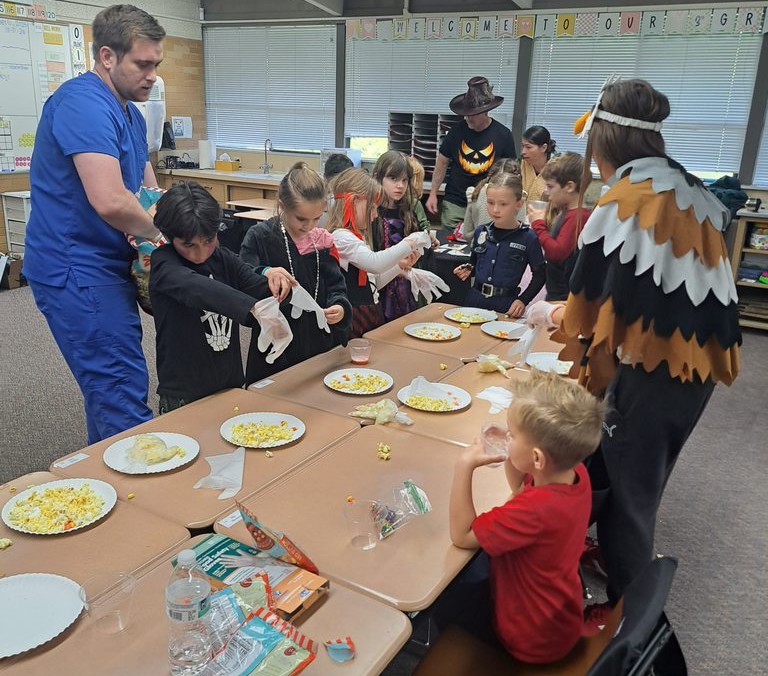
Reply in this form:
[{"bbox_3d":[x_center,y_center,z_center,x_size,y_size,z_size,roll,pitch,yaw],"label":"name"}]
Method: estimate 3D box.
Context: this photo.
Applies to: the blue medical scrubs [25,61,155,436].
[{"bbox_3d":[-0.803,0.049,2.078,0.350,1.535,0.480,2,18,2],"label":"blue medical scrubs"}]

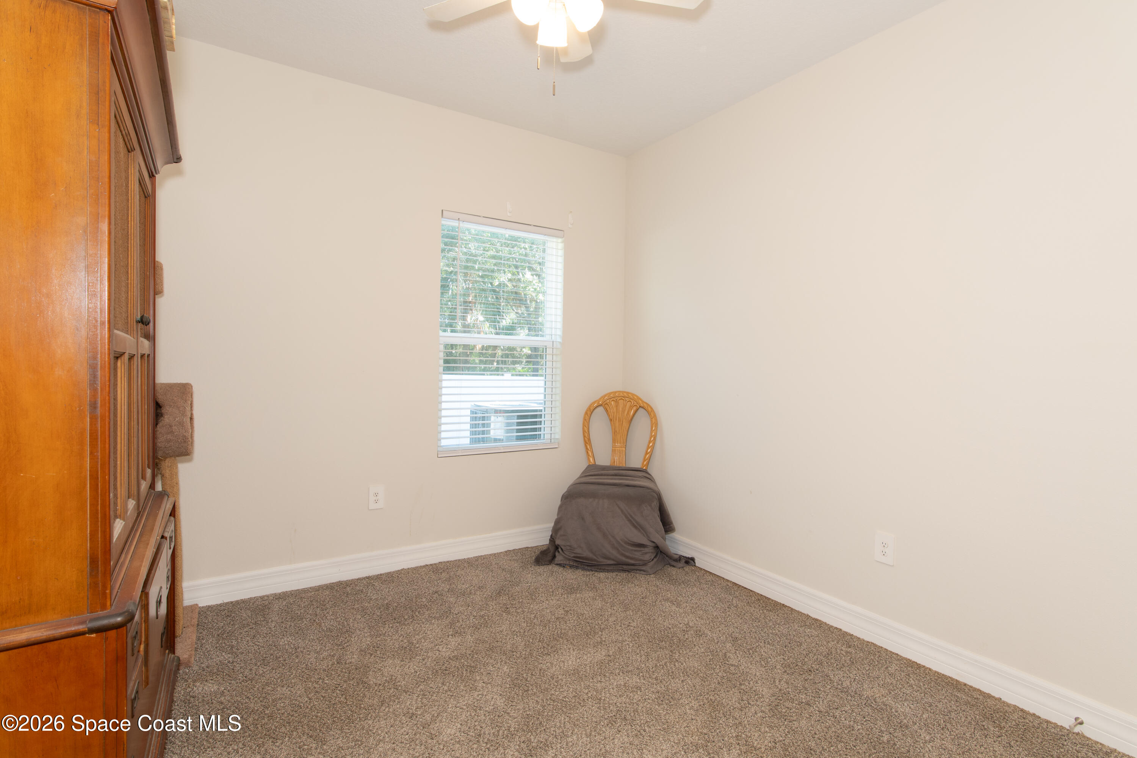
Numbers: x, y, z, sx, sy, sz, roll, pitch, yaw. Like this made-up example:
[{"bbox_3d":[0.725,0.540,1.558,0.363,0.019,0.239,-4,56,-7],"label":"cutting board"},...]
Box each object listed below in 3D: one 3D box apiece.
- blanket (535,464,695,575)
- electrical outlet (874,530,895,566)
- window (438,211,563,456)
[{"bbox_3d":[0.315,0.871,3.400,0.950,0.545,0.510,1,2,13],"label":"blanket"},{"bbox_3d":[1.401,0.753,2.386,0.009,0.128,0.079,0,2,-32],"label":"electrical outlet"},{"bbox_3d":[-0.420,-0.268,3.477,0.852,1.480,0.060,0,2,-32],"label":"window"}]

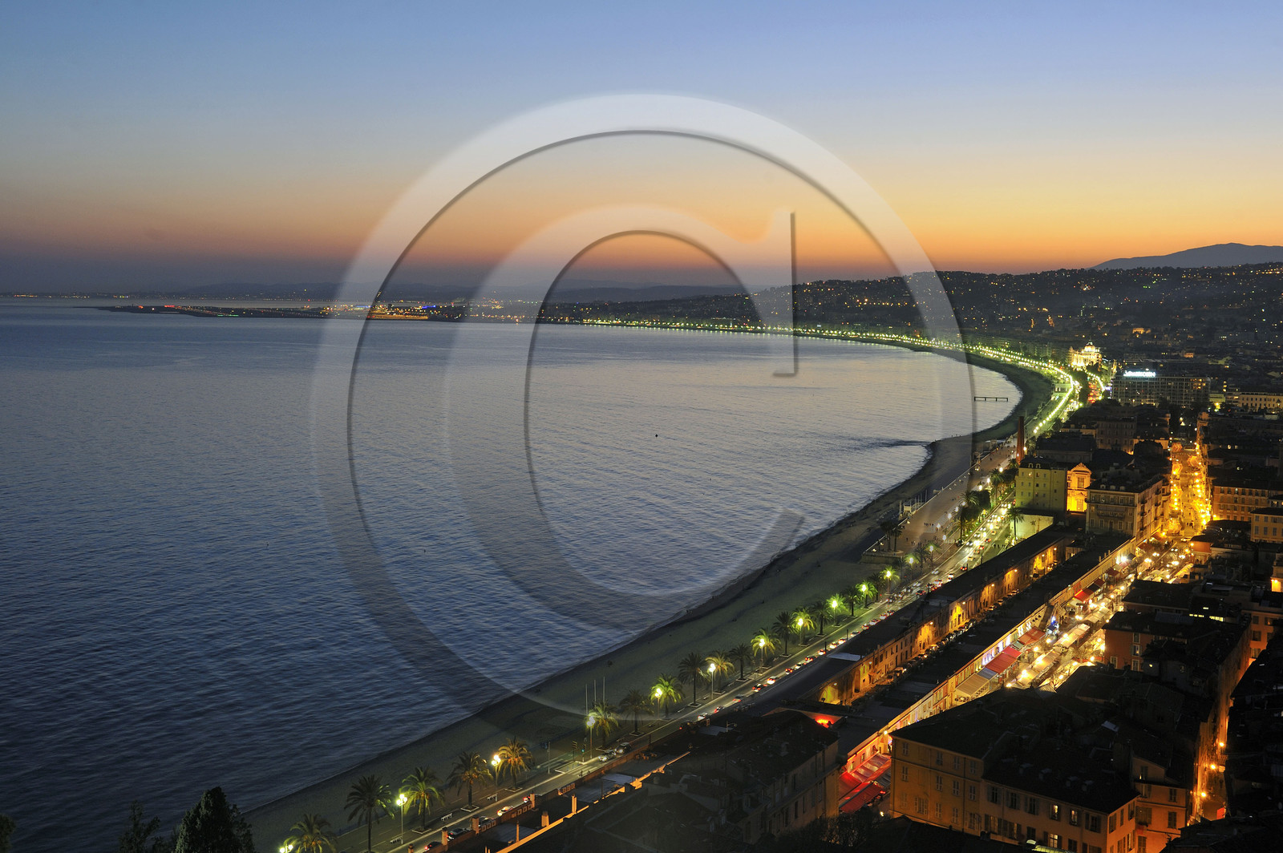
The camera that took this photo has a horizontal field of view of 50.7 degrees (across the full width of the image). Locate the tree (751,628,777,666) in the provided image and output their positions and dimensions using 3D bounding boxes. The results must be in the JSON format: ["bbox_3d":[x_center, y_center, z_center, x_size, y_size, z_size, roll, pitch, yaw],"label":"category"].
[{"bbox_3d":[28.601,50.980,311.962,6.500,9.250,6.500,1,6,5],"label":"tree"}]

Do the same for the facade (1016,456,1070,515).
[{"bbox_3d":[148.510,23.077,497.748,18.000,24.000,11.500,4,7,31],"label":"facade"}]

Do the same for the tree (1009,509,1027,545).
[{"bbox_3d":[130.537,34.303,470.079,6.300,11.980,6.300,2,6,16],"label":"tree"}]

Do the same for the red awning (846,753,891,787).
[{"bbox_3d":[40.360,59.570,235.790,3.100,1.800,13.200,4,7,32],"label":"red awning"}]

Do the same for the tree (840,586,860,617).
[{"bbox_3d":[56.784,46.757,362.764,5.600,8.200,5.600,0,6,0],"label":"tree"}]

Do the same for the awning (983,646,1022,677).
[{"bbox_3d":[81.124,52.370,303.078,3.200,1.500,18.700,4,7,31],"label":"awning"}]

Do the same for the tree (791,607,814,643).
[{"bbox_3d":[39.680,48.830,329.180,6.000,8.850,6.000,1,6,7],"label":"tree"}]

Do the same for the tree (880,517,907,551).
[{"bbox_3d":[84.269,36.150,452.864,8.000,11.380,7.500,1,6,11],"label":"tree"}]

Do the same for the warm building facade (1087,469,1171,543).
[{"bbox_3d":[162.440,28.210,453.260,15.000,25.000,38.000,4,7,33],"label":"warm building facade"}]

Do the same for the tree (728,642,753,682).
[{"bbox_3d":[22.340,52.220,299.720,5.700,8.010,5.700,0,6,4],"label":"tree"}]

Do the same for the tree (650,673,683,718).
[{"bbox_3d":[5.407,54.623,274.111,6.400,9.570,6.400,0,6,0],"label":"tree"}]

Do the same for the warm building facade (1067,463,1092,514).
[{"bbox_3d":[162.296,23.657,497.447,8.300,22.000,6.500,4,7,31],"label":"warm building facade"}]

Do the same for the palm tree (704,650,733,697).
[{"bbox_3d":[16.946,52.982,292.521,6.100,9.310,6.100,0,6,0],"label":"palm tree"}]

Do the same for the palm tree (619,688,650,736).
[{"bbox_3d":[-1.065,55.788,264.707,6.300,9.050,6.300,0,6,0],"label":"palm tree"}]

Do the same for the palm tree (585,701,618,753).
[{"bbox_3d":[-6.900,56.458,255.320,6.200,9.520,6.200,0,6,0],"label":"palm tree"}]

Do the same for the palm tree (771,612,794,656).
[{"bbox_3d":[34.270,49.130,319.620,6.300,10.160,6.300,1,6,6],"label":"palm tree"}]

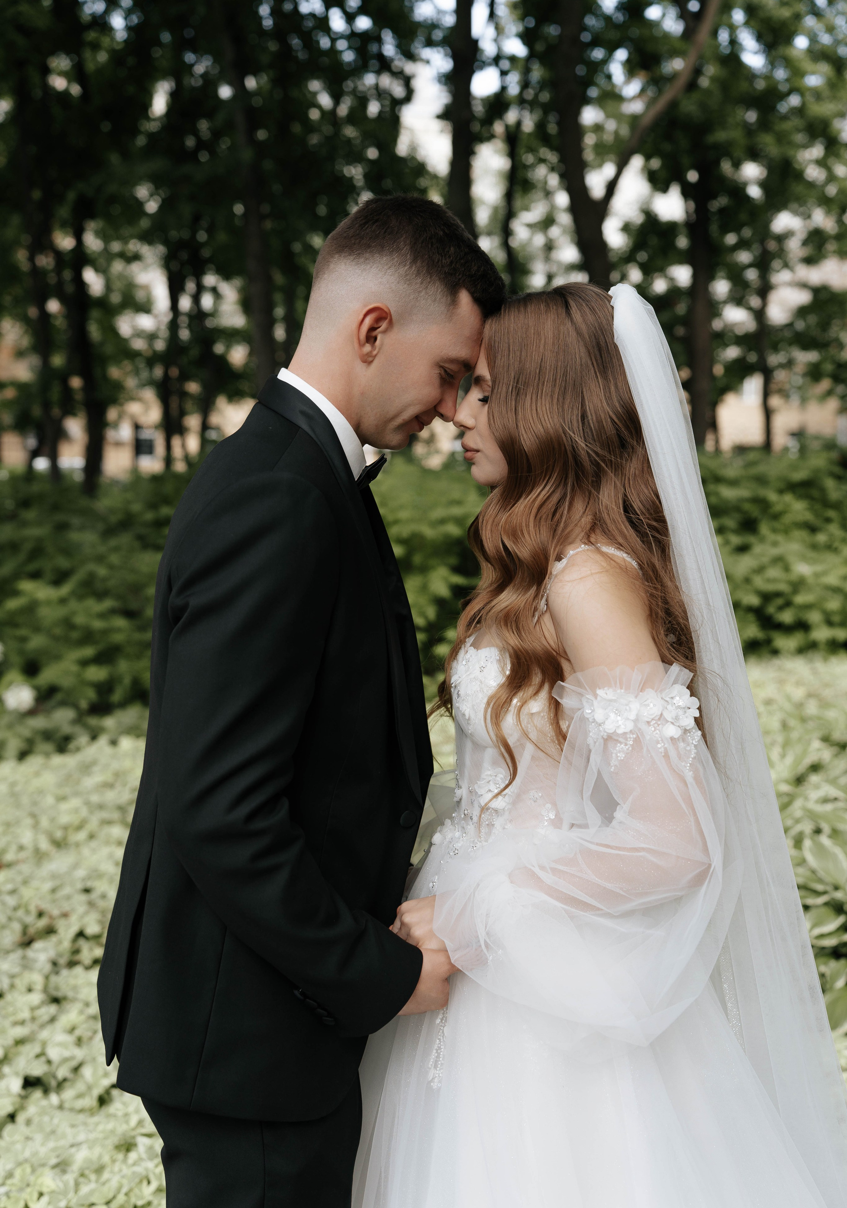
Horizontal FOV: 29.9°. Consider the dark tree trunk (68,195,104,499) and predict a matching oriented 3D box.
[{"bbox_3d":[-3.600,-2.550,17.000,0.300,3.600,0.280,-2,6,0],"label":"dark tree trunk"}]

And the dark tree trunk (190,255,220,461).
[{"bbox_3d":[-2.880,-3.050,21.000,0.320,3.200,0.290,0,6,0],"label":"dark tree trunk"}]

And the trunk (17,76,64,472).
[{"bbox_3d":[-4.450,-3.600,18.500,0.420,5.200,0.360,-4,6,0],"label":"trunk"}]

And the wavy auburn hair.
[{"bbox_3d":[0.155,-0.075,1.720,0.290,0.550,0.300,0,6,-3],"label":"wavy auburn hair"}]

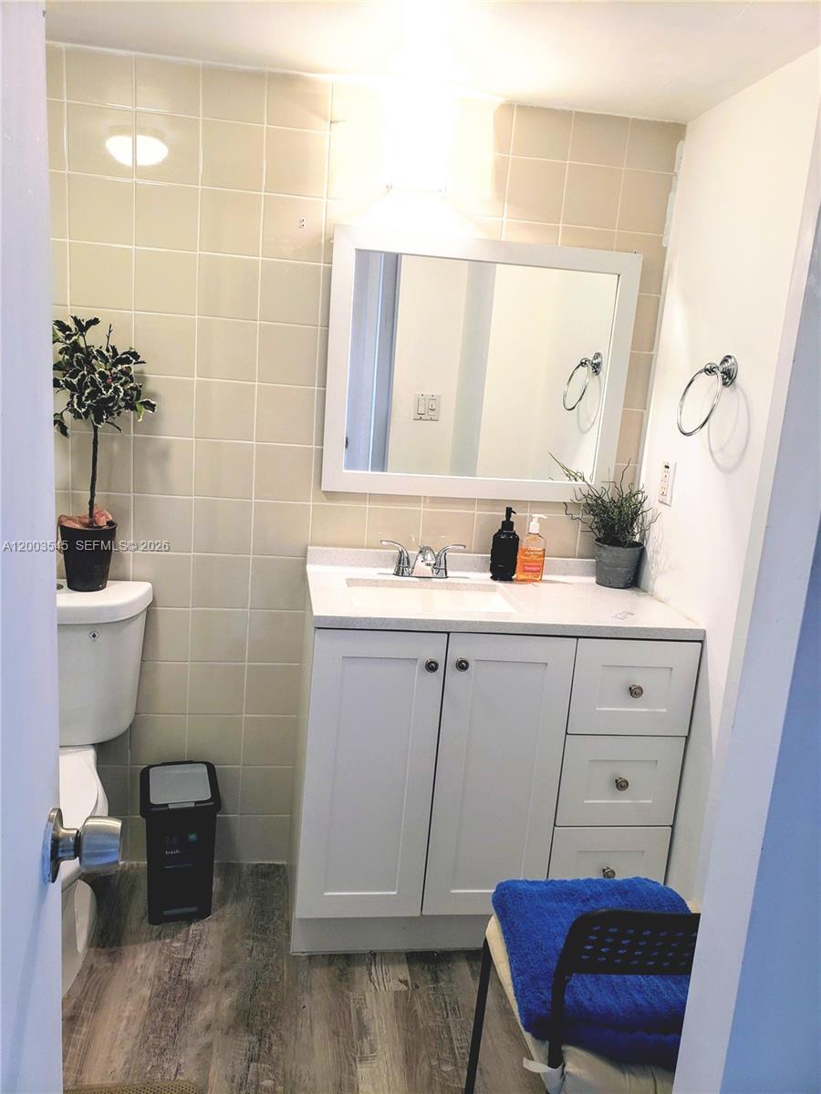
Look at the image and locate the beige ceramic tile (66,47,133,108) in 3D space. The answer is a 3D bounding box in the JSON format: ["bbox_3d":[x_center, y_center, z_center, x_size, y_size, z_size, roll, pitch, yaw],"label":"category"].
[{"bbox_3d":[-0.726,-1.098,1.929,0.152,0.120,0.010,2,12,-9],"label":"beige ceramic tile"}]

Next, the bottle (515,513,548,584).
[{"bbox_3d":[0.329,0.003,2.234,0.070,0.180,0.045,0,13,-19],"label":"bottle"}]

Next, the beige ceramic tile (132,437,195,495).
[{"bbox_3d":[-0.638,-0.208,2.127,0.150,0.150,0.009,2,12,-9],"label":"beige ceramic tile"}]

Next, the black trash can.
[{"bbox_3d":[-0.623,0.792,2.215,0.199,0.346,0.234,0,13,-20],"label":"black trash can"}]

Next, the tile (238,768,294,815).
[{"bbox_3d":[-0.406,0.697,2.366,0.150,0.150,0.009,2,12,-9],"label":"tile"}]

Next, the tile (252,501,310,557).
[{"bbox_3d":[-0.352,-0.046,2.228,0.152,0.152,0.010,3,12,-9],"label":"tile"}]

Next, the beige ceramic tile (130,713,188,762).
[{"bbox_3d":[-0.701,0.541,2.307,0.148,0.148,0.010,2,12,-9],"label":"beige ceramic tile"}]

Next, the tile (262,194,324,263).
[{"bbox_3d":[-0.294,-0.798,2.069,0.148,0.148,0.010,2,12,-9],"label":"tile"}]

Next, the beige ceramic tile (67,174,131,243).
[{"bbox_3d":[-0.750,-0.818,1.997,0.151,0.152,0.010,2,12,-9],"label":"beige ceramic tile"}]

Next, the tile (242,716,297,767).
[{"bbox_3d":[-0.398,0.554,2.354,0.148,0.148,0.010,2,12,-9],"label":"tile"}]

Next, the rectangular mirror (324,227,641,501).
[{"bbox_3d":[0.190,-0.464,2.196,0.818,0.673,0.026,2,12,-9],"label":"rectangular mirror"}]

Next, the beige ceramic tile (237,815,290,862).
[{"bbox_3d":[-0.422,0.855,2.421,0.152,0.152,0.010,3,12,-9],"label":"beige ceramic tile"}]

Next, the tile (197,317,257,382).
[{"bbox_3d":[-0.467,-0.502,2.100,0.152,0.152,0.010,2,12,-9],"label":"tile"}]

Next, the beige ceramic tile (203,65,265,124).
[{"bbox_3d":[-0.424,-1.091,1.984,0.148,0.120,0.010,2,12,-9],"label":"beige ceramic tile"}]

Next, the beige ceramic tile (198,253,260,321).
[{"bbox_3d":[-0.456,-0.651,2.068,0.151,0.151,0.010,3,12,-9],"label":"beige ceramic tile"}]

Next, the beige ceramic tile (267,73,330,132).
[{"bbox_3d":[-0.269,-1.073,1.987,0.150,0.121,0.009,2,12,-9],"label":"beige ceramic tile"}]

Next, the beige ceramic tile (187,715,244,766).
[{"bbox_3d":[-0.547,0.546,2.322,0.152,0.152,0.010,2,12,-9],"label":"beige ceramic tile"}]

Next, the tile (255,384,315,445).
[{"bbox_3d":[-0.328,-0.347,2.164,0.148,0.148,0.010,2,12,-9],"label":"tile"}]

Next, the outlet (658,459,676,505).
[{"bbox_3d":[0.666,-0.168,2.143,0.008,0.114,0.076,2,12,-9],"label":"outlet"}]

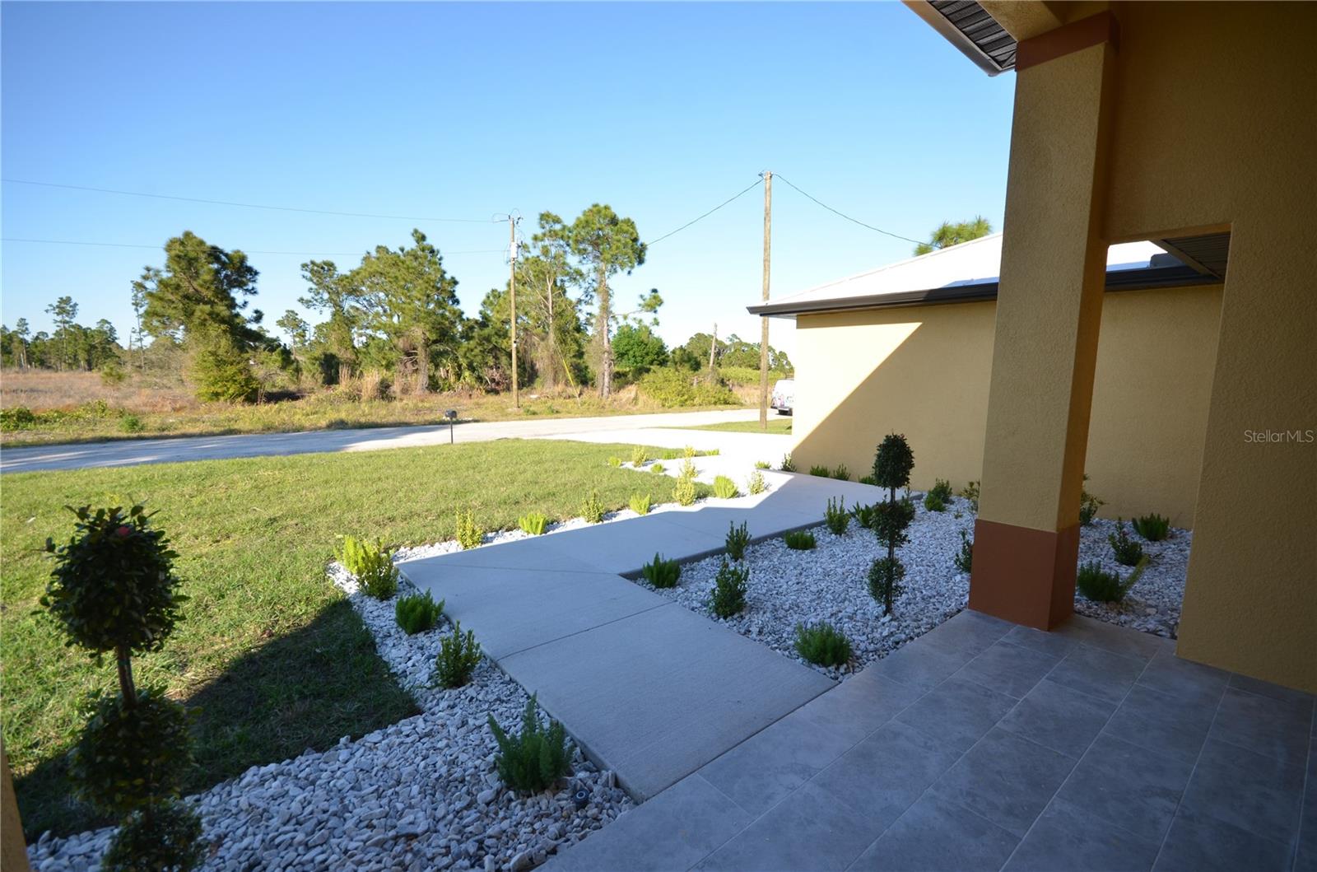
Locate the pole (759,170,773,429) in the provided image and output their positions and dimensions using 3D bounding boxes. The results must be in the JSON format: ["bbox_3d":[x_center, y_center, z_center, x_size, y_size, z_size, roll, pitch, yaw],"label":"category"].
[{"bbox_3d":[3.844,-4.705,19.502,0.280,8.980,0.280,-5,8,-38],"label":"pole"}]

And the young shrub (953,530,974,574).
[{"bbox_3d":[2.565,0.931,4.515,0.260,0.360,0.260,-5,8,-38],"label":"young shrub"}]

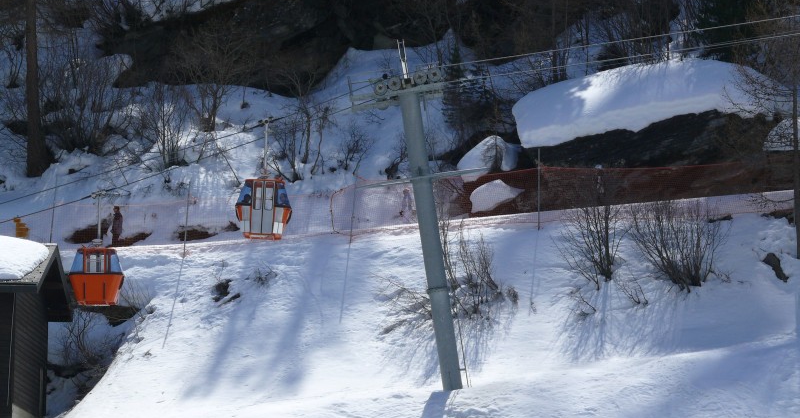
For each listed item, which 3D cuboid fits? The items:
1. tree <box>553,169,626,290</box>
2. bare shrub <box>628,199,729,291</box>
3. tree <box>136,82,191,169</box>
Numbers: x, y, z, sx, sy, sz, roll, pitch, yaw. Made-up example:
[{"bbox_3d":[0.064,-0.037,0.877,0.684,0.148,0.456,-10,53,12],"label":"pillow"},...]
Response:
[{"bbox_3d":[6.650,0.712,126.000,2.550,4.050,2.400,0,-5,0],"label":"tree"},{"bbox_3d":[9.648,1.264,125.700,3.400,3.100,2.800,0,-5,0],"label":"bare shrub"},{"bbox_3d":[-9.125,-3.222,140.000,2.100,3.300,2.000,0,-5,0],"label":"tree"}]

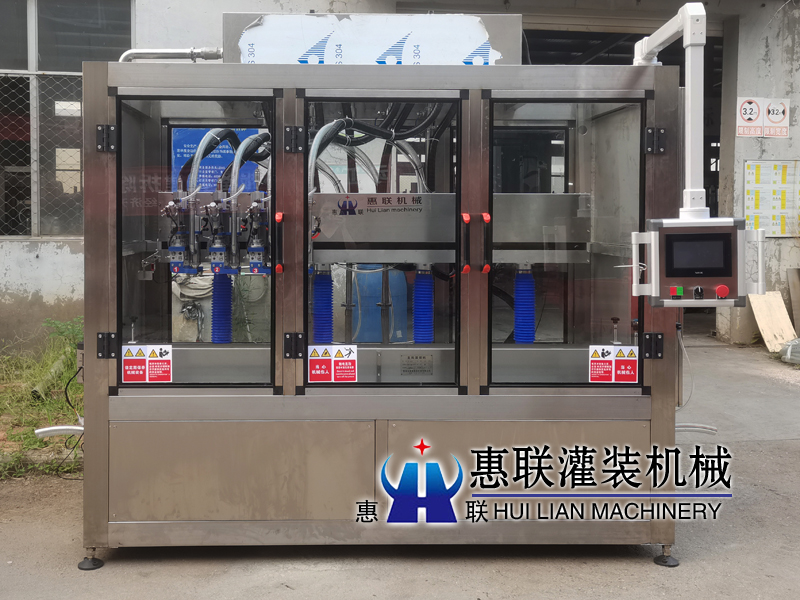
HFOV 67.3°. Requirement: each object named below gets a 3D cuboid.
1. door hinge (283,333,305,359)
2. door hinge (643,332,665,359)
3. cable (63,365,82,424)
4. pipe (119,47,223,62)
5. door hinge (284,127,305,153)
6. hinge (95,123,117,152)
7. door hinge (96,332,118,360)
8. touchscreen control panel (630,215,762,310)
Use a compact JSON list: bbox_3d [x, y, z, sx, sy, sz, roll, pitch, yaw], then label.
[{"bbox_3d":[-0.348,0.152,1.986,0.066,0.086,0.016,0,1,-1],"label":"door hinge"},{"bbox_3d":[0.845,0.153,2.004,0.066,0.086,0.016,0,1,-1],"label":"door hinge"},{"bbox_3d":[-1.170,0.338,2.150,0.072,0.200,0.040,0,1,-1],"label":"cable"},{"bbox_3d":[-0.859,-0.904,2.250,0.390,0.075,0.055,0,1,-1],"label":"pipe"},{"bbox_3d":[-0.346,-0.528,1.978,0.066,0.086,0.016,0,1,-1],"label":"door hinge"},{"bbox_3d":[-0.961,-0.529,1.969,0.066,0.086,0.016,0,1,-1],"label":"hinge"},{"bbox_3d":[-0.962,0.151,1.977,0.066,0.086,0.016,0,1,-1],"label":"door hinge"},{"bbox_3d":[0.915,-0.114,1.850,0.390,0.268,0.085,0,1,9],"label":"touchscreen control panel"}]

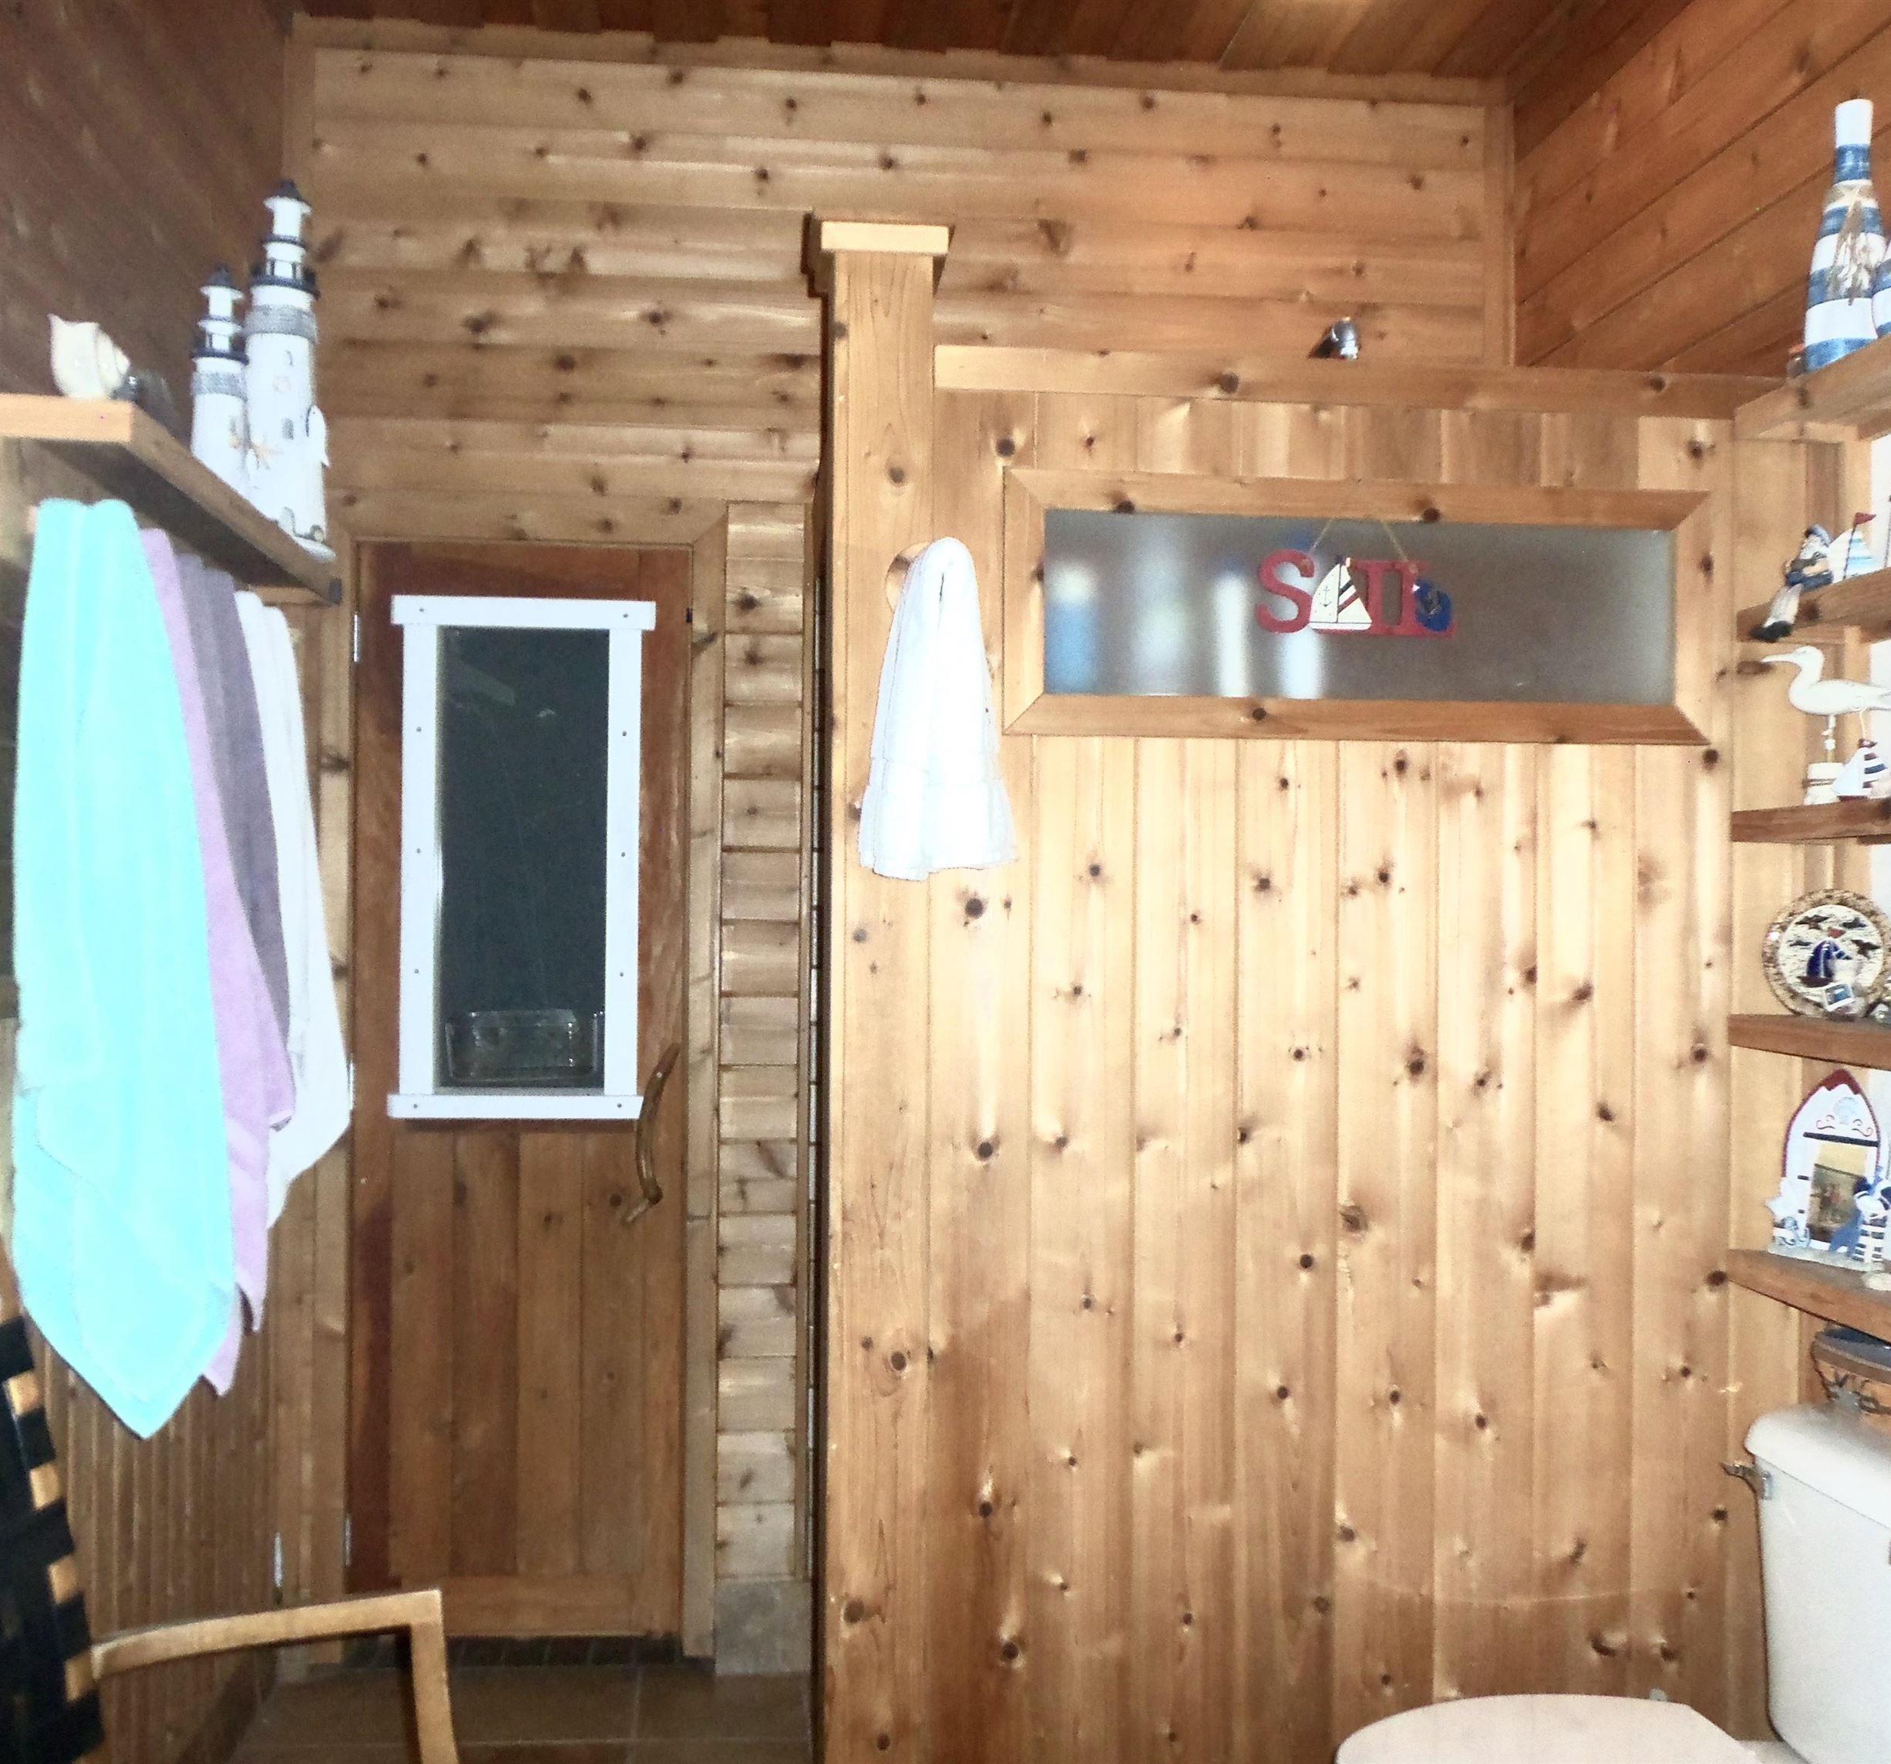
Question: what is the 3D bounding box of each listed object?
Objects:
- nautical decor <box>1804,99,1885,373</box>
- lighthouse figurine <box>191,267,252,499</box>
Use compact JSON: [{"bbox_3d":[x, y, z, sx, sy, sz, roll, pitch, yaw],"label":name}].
[{"bbox_3d":[1.105,-0.784,2.321,0.098,0.341,0.098,0,-1,24],"label":"nautical decor"},{"bbox_3d":[-0.986,-0.663,2.592,0.090,0.348,0.090,1,0,-24],"label":"lighthouse figurine"}]

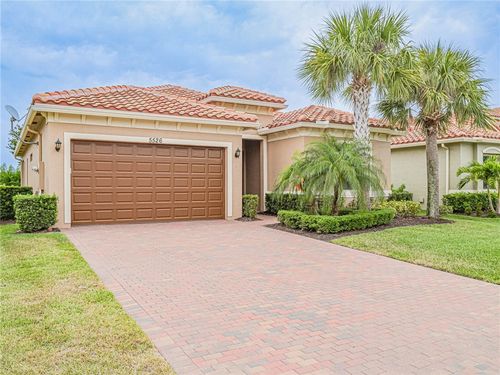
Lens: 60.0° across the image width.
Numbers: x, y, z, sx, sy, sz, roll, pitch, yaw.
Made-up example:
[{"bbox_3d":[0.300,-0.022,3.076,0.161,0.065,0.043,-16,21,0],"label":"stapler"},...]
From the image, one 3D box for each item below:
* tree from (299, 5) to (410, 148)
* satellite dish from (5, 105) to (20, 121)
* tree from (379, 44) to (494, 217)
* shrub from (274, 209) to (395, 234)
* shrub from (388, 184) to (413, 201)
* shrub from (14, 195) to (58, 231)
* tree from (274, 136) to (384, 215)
[{"bbox_3d":[3.705,-2.470,14.791,3.900,7.200,3.900,0,0,-29],"label":"tree"},{"bbox_3d":[-7.838,-2.475,14.300,0.500,0.520,0.600,0,0,0],"label":"satellite dish"},{"bbox_3d":[7.168,-2.253,16.691,4.300,6.750,4.300,0,0,-29],"label":"tree"},{"bbox_3d":[3.387,1.001,14.596,4.600,0.450,3.200,0,0,-29],"label":"shrub"},{"bbox_3d":[5.969,0.490,17.302,0.950,1.100,0.900,0,0,-29],"label":"shrub"},{"bbox_3d":[-5.664,0.676,11.417,1.020,0.940,0.900,0,0,-29],"label":"shrub"},{"bbox_3d":[2.471,-0.169,13.300,3.200,2.650,3.200,0,0,0],"label":"tree"}]

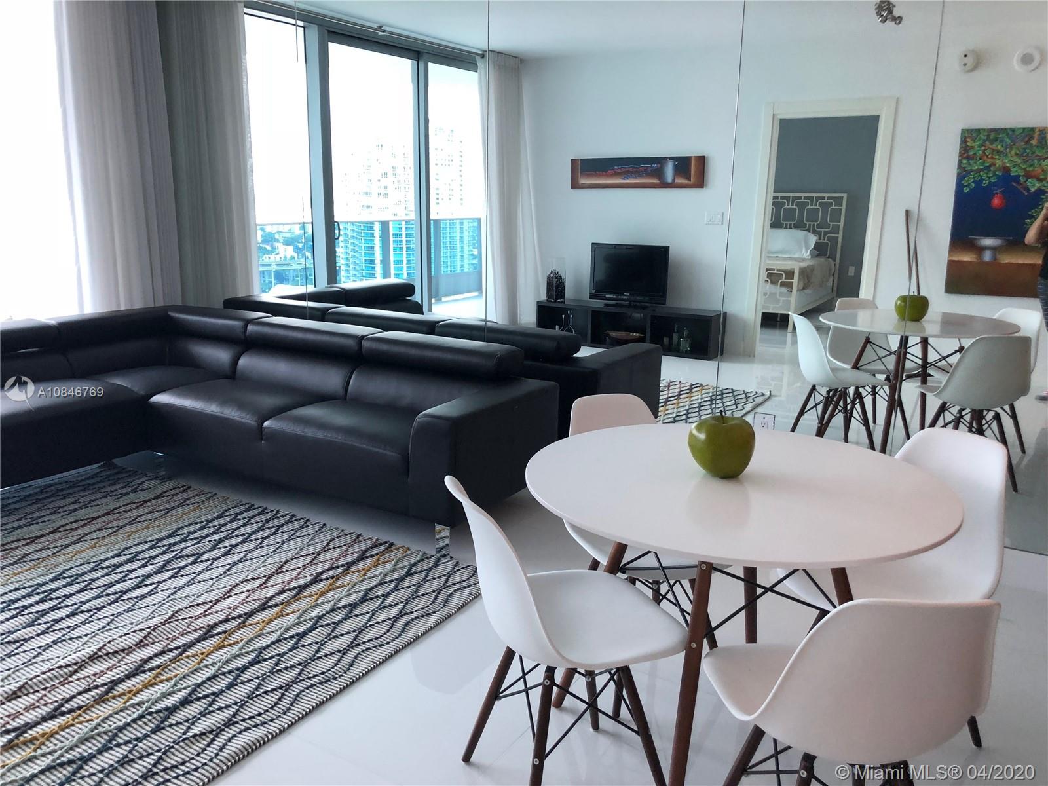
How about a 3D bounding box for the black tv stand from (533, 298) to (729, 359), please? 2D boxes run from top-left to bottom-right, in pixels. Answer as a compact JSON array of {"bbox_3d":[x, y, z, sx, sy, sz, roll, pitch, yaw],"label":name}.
[{"bbox_3d":[0.985,-0.631,8.150,1.800,0.397,0.335,9,15,30],"label":"black tv stand"}]

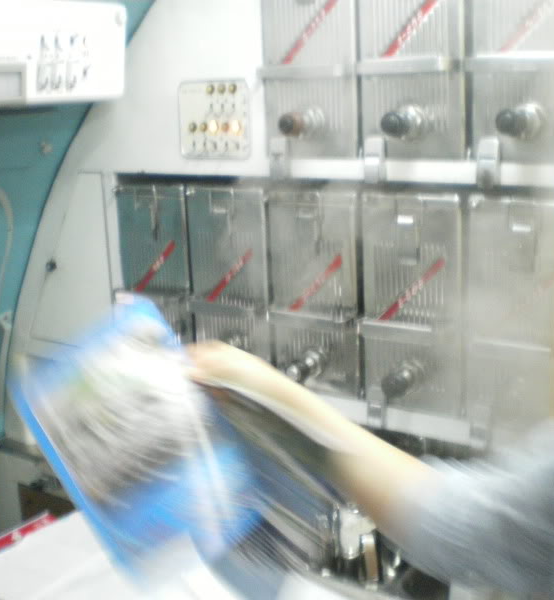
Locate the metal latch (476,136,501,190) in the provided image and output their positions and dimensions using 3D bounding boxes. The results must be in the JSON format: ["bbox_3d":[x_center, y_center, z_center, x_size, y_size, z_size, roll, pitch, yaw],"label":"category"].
[{"bbox_3d":[0.329,-0.213,1.294,0.031,0.080,0.025,7,18,31],"label":"metal latch"}]

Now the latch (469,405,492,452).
[{"bbox_3d":[0.346,0.217,1.415,0.029,0.070,0.022,7,18,31],"label":"latch"}]

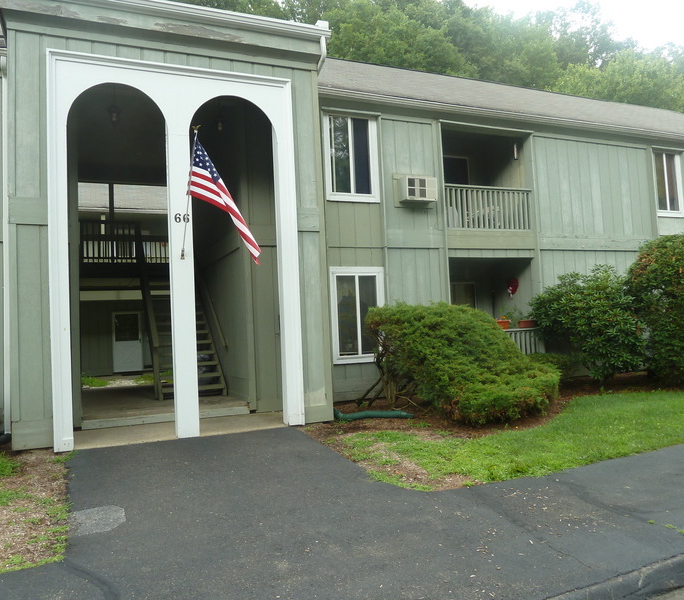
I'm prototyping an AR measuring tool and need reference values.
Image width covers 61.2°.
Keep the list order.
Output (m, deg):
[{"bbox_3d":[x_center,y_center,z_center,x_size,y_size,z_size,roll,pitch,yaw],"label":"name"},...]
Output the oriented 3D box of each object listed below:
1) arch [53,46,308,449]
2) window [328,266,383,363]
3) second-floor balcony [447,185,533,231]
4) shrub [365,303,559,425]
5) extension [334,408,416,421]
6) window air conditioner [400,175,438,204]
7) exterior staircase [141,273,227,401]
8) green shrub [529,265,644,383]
[{"bbox_3d":[-2.173,-0.687,7.915,3.230,5.060,0.240,-1,-3,-23],"label":"arch"},{"bbox_3d":[0.313,0.269,10.388,1.080,1.730,0.110,-1,-3,-23],"label":"window"},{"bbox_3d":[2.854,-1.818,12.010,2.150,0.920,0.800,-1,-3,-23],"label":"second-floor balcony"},{"bbox_3d":[2.008,0.886,9.438,3.000,1.820,2.350,-1,-3,-23],"label":"shrub"},{"bbox_3d":[0.507,1.705,8.665,1.200,0.150,0.280,-3,-3,0],"label":"extension"},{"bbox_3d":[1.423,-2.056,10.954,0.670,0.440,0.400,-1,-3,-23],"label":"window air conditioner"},{"bbox_3d":[-3.537,0.449,12.565,1.280,3.050,3.750,-1,-3,-23],"label":"exterior staircase"},{"bbox_3d":[4.867,0.469,11.332,2.550,2.400,1.800,-1,-3,-23],"label":"green shrub"}]

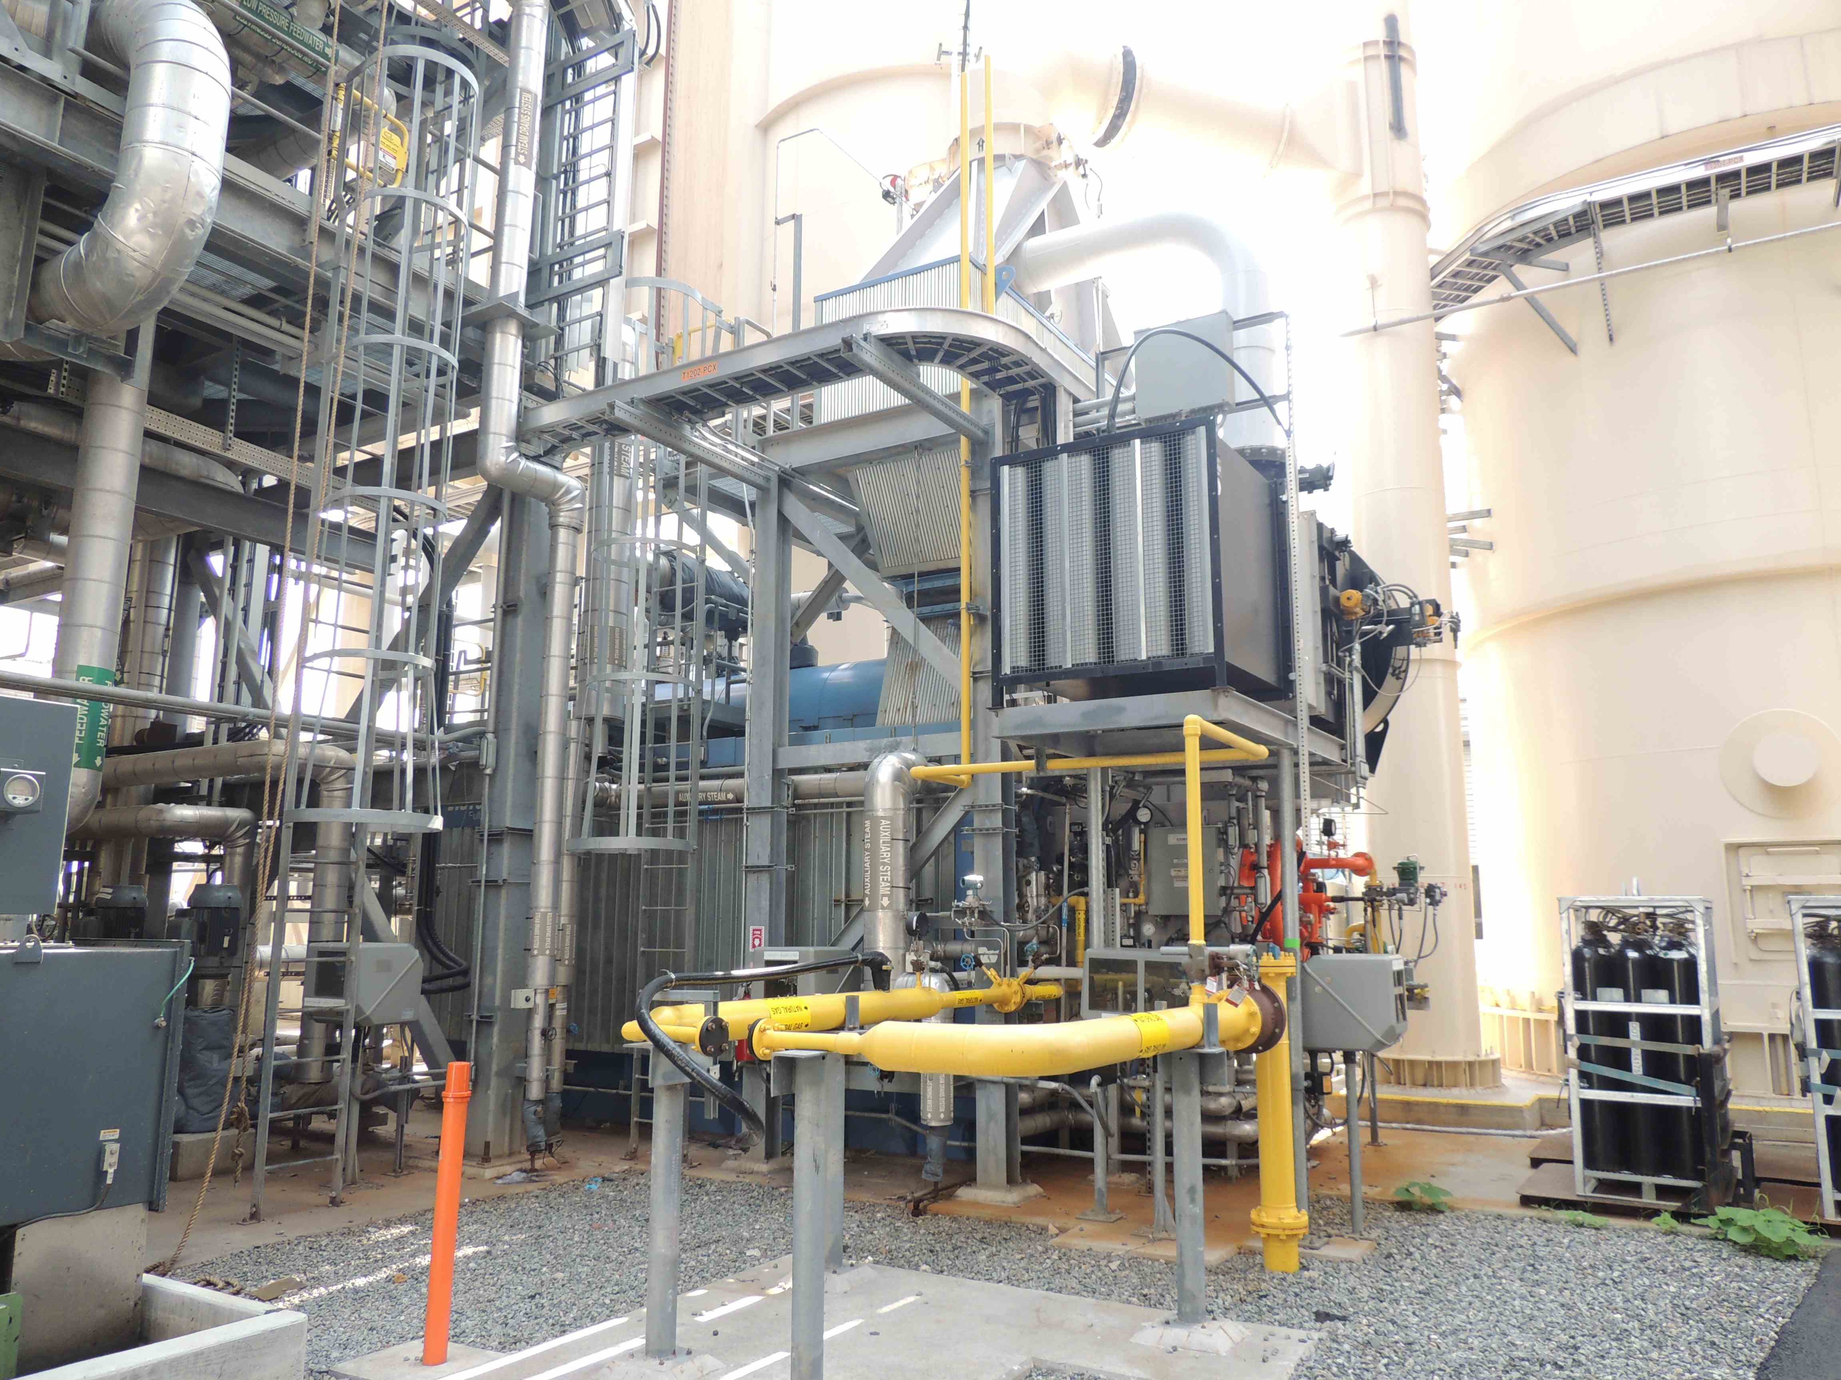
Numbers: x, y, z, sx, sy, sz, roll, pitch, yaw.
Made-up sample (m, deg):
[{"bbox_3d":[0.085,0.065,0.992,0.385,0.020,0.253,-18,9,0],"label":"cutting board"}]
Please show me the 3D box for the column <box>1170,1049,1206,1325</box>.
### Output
[{"bbox_3d":[1.118,2.065,5.345,0.118,1.088,0.118,-6,-12,30],"label":"column"}]

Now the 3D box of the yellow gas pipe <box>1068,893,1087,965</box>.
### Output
[{"bbox_3d":[1.081,1.640,8.723,0.100,0.473,0.080,-6,-12,30],"label":"yellow gas pipe"}]

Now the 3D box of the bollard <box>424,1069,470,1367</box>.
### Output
[{"bbox_3d":[-1.796,1.970,4.831,0.097,1.078,0.097,-6,-12,30],"label":"bollard"}]

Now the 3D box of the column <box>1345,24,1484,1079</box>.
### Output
[{"bbox_3d":[4.681,-1.904,12.622,0.920,10.958,0.920,-6,-12,30],"label":"column"}]

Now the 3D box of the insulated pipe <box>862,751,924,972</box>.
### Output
[{"bbox_3d":[-0.166,1.109,8.158,0.285,1.427,0.460,-6,-12,30],"label":"insulated pipe"}]

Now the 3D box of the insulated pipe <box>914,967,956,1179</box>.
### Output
[{"bbox_3d":[0.095,2.311,7.666,0.210,1.233,0.210,-6,-12,30],"label":"insulated pipe"}]

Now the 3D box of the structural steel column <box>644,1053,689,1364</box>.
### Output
[{"bbox_3d":[-0.985,1.970,4.913,0.118,1.107,0.118,-6,-12,30],"label":"structural steel column"}]

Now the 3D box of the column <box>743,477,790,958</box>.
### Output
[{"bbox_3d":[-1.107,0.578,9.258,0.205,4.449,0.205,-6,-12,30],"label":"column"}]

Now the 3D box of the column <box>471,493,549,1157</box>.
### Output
[{"bbox_3d":[-2.963,0.834,9.364,0.260,4.861,0.260,-6,-12,30],"label":"column"}]

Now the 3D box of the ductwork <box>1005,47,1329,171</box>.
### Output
[{"bbox_3d":[2.527,-5.549,12.295,3.500,0.840,0.840,5,-11,-23],"label":"ductwork"}]

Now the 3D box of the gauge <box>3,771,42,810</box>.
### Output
[{"bbox_3d":[-3.521,0.395,5.004,0.080,0.135,0.135,-6,-12,30],"label":"gauge"}]

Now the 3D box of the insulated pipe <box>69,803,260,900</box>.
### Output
[{"bbox_3d":[-5.526,1.173,9.333,1.400,0.680,0.330,-1,-10,10],"label":"insulated pipe"}]

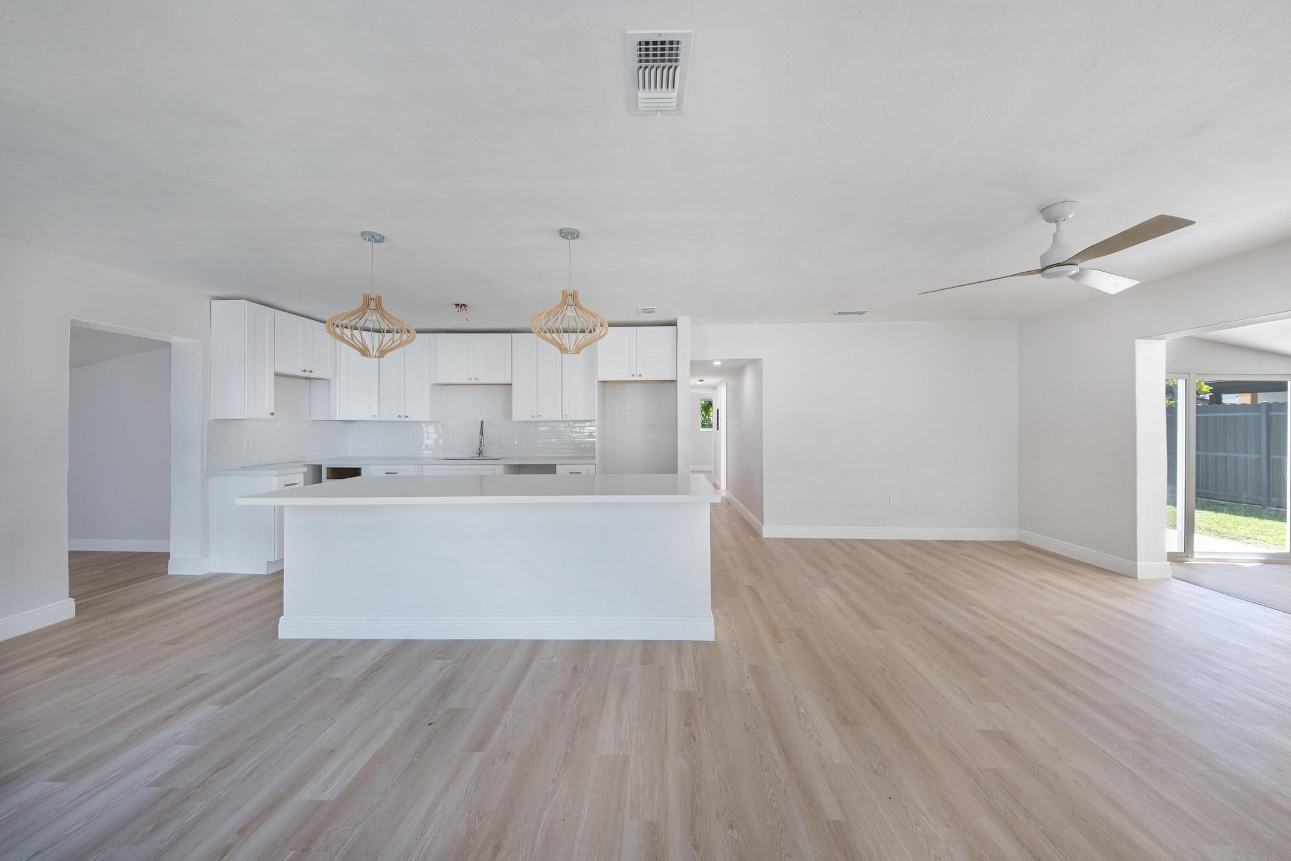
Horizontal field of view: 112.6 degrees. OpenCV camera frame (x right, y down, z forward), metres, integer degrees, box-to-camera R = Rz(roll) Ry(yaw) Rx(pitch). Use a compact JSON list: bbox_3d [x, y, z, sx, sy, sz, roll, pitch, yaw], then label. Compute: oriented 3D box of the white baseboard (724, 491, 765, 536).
[{"bbox_3d":[1.445,1.181,6.450,0.022,0.140,2.830,0,0,2],"label":"white baseboard"}]

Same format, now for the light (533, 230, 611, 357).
[{"bbox_3d":[-0.468,-0.854,2.664,0.466,0.742,0.466,0,0,2],"label":"light"}]

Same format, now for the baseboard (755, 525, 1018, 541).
[{"bbox_3d":[2.825,1.190,4.990,2.870,0.140,0.022,0,0,3],"label":"baseboard"}]

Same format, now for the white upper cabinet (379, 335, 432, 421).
[{"bbox_3d":[-2.955,-0.655,5.465,0.640,1.067,0.330,0,0,0],"label":"white upper cabinet"}]

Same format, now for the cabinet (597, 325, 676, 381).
[{"bbox_3d":[-0.086,-0.889,5.261,0.920,0.616,0.605,0,0,2],"label":"cabinet"}]

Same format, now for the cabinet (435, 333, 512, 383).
[{"bbox_3d":[-2.113,-0.885,5.465,0.940,0.612,0.330,0,0,0],"label":"cabinet"}]

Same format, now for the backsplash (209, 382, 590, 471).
[{"bbox_3d":[-2.270,-0.115,4.730,3.240,0.930,1.820,0,0,0],"label":"backsplash"}]

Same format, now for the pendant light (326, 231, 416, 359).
[{"bbox_3d":[-1.698,-0.847,2.691,0.468,0.745,0.468,0,0,2],"label":"pendant light"}]

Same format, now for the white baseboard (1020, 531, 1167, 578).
[{"bbox_3d":[4.370,1.194,4.290,0.280,0.140,1.260,0,0,2],"label":"white baseboard"}]

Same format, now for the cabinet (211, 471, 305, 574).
[{"bbox_3d":[-3.596,0.826,4.011,0.617,0.910,0.310,0,0,2],"label":"cabinet"}]

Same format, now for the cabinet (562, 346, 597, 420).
[{"bbox_3d":[-0.787,-0.662,5.424,0.454,1.067,0.325,0,0,2],"label":"cabinet"}]

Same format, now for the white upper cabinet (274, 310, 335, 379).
[{"bbox_3d":[-3.737,-0.869,4.554,0.317,0.613,0.758,0,0,2],"label":"white upper cabinet"}]

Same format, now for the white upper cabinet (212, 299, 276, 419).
[{"bbox_3d":[-3.752,-0.638,4.027,0.317,1.067,0.305,0,0,2],"label":"white upper cabinet"}]

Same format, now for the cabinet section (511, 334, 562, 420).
[{"bbox_3d":[-1.311,-0.650,5.405,0.610,1.067,0.320,0,0,1],"label":"cabinet section"}]

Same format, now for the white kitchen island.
[{"bbox_3d":[-0.905,0.818,2.890,2.660,0.914,1.040,0,0,1],"label":"white kitchen island"}]

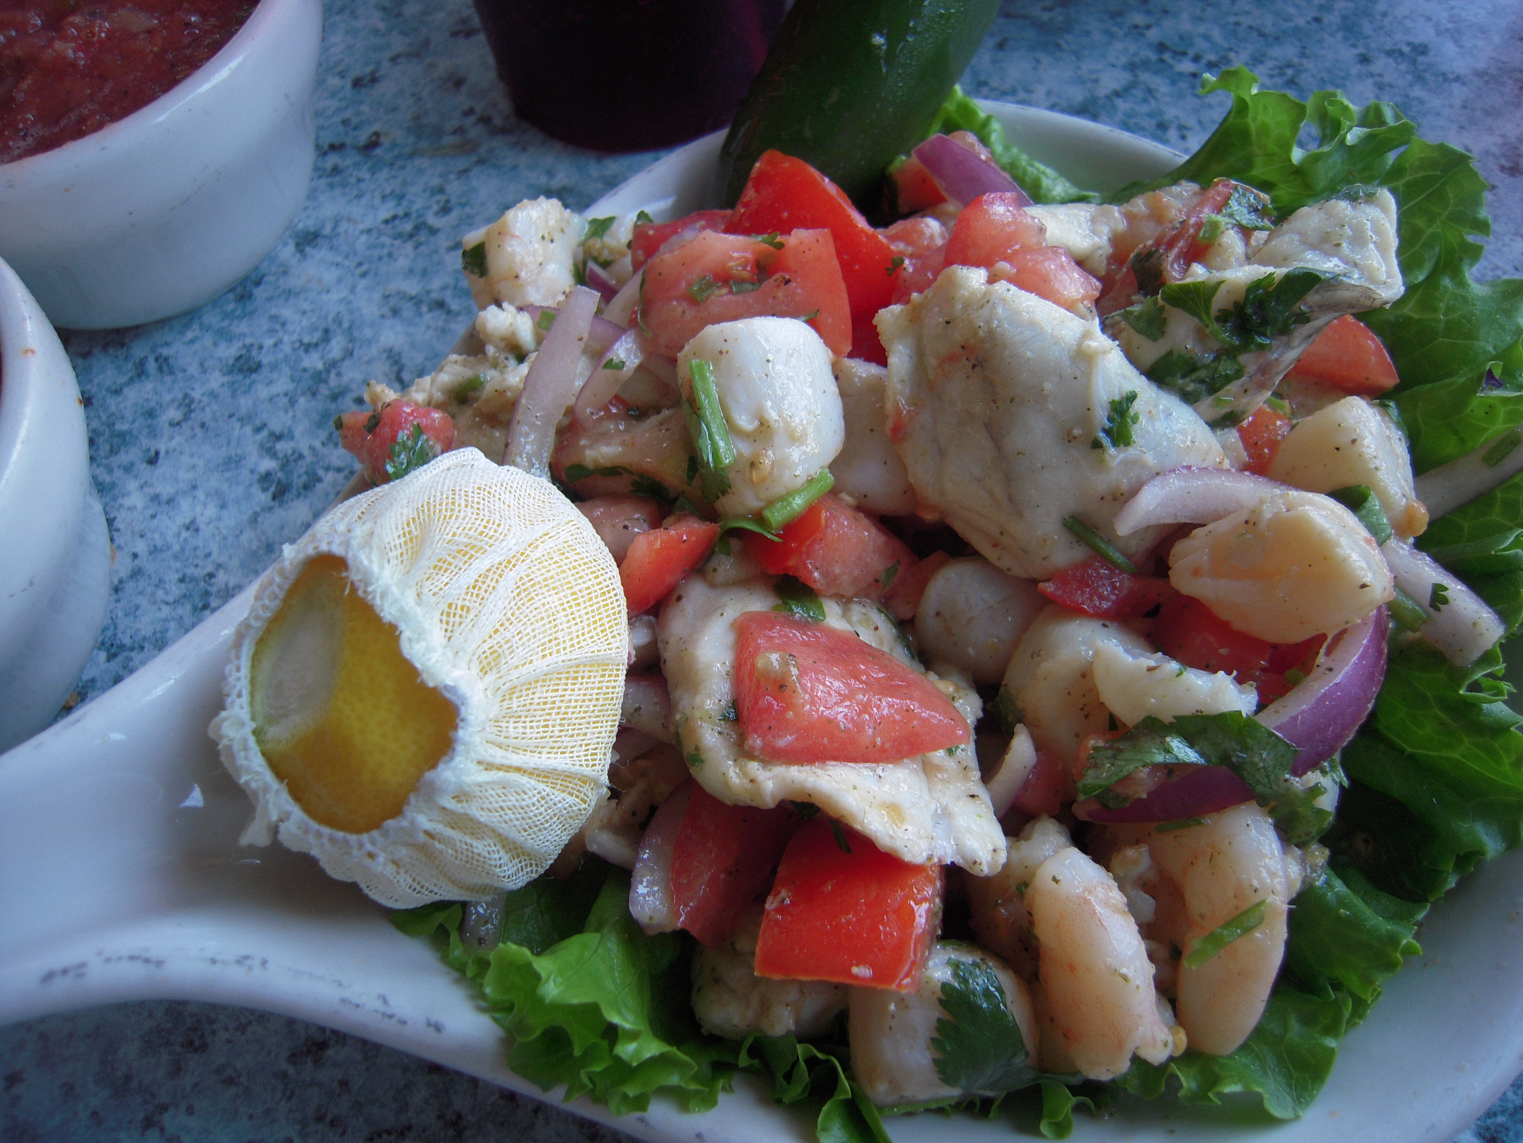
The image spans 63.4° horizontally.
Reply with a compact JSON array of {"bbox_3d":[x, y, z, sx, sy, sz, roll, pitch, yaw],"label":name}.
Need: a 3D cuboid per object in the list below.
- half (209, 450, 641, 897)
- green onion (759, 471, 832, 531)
[{"bbox_3d":[-0.052,0.015,0.169,0.062,0.035,0.062,-4,84,38],"label":"half"},{"bbox_3d":[0.006,-0.011,0.190,0.013,0.004,0.004,-35,90,-20],"label":"green onion"}]

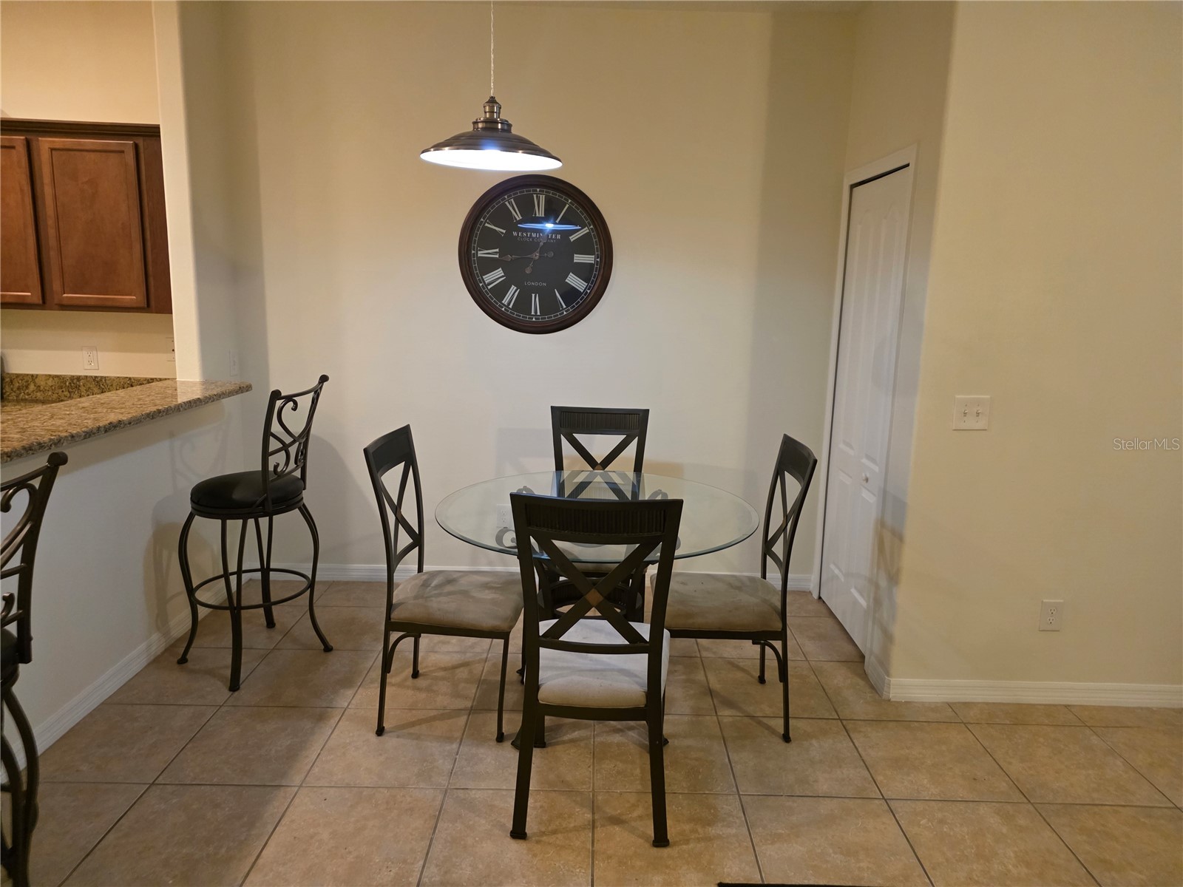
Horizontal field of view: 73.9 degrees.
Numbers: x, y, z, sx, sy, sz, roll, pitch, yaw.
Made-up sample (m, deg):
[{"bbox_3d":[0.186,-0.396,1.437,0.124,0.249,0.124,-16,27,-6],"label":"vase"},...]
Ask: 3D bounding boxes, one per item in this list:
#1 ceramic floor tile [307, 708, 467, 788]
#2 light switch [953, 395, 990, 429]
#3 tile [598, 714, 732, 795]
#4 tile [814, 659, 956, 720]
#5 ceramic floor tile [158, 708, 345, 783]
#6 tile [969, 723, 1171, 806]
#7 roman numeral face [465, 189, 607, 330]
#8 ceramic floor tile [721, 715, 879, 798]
[{"bbox_3d":[-0.684,1.042,2.704,0.455,0.010,0.455,1,12,0],"label":"ceramic floor tile"},{"bbox_3d":[1.367,-0.108,2.829,0.123,0.125,0.017,1,12,0],"label":"light switch"},{"bbox_3d":[0.235,1.056,2.680,0.455,0.010,0.455,1,12,0],"label":"tile"},{"bbox_3d":[1.152,0.983,3.125,0.455,0.010,0.455,1,12,0],"label":"tile"},{"bbox_3d":[-1.144,1.033,2.707,0.455,0.010,0.455,1,12,0],"label":"ceramic floor tile"},{"bbox_3d":[1.615,1.091,2.693,0.455,0.010,0.455,1,12,0],"label":"tile"},{"bbox_3d":[-0.257,-0.890,3.738,0.660,0.660,0.020,1,12,0],"label":"roman numeral face"},{"bbox_3d":[0.695,1.072,2.697,0.455,0.010,0.455,1,12,0],"label":"ceramic floor tile"}]

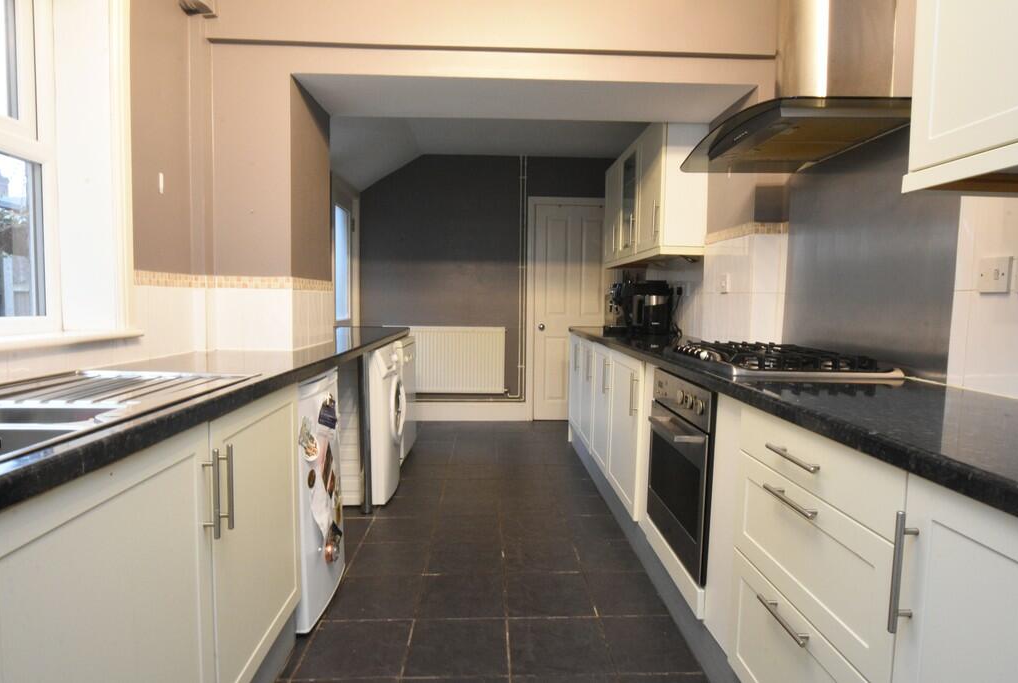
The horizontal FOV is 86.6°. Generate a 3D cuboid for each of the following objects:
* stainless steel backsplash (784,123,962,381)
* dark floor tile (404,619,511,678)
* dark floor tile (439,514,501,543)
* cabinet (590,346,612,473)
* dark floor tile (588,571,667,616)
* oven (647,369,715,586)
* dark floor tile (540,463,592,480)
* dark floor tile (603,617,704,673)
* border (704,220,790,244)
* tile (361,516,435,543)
[{"bbox_3d":[1.213,-0.296,1.914,0.008,0.769,0.861,0,5,-2],"label":"stainless steel backsplash"},{"bbox_3d":[-0.168,1.024,1.811,0.333,0.010,0.298,0,5,-2],"label":"dark floor tile"},{"bbox_3d":[-0.203,0.948,2.703,0.333,0.010,0.298,0,5,-2],"label":"dark floor tile"},{"bbox_3d":[0.803,0.368,3.059,0.570,0.704,0.480,0,5,-2],"label":"cabinet"},{"bbox_3d":[0.463,1.002,2.134,0.281,0.010,0.298,0,5,-2],"label":"dark floor tile"},{"bbox_3d":[0.834,0.424,1.897,0.565,0.601,0.555,0,4,-2],"label":"oven"},{"bbox_3d":[0.407,0.875,3.621,0.304,0.010,0.313,0,5,-2],"label":"dark floor tile"},{"bbox_3d":[0.478,1.016,1.819,0.284,0.010,0.305,0,4,-2],"label":"dark floor tile"},{"bbox_3d":[1.143,-0.512,2.620,0.174,0.050,0.440,0,4,-2],"label":"border"},{"bbox_3d":[-0.535,0.941,2.701,0.330,0.010,0.294,0,5,-2],"label":"tile"}]

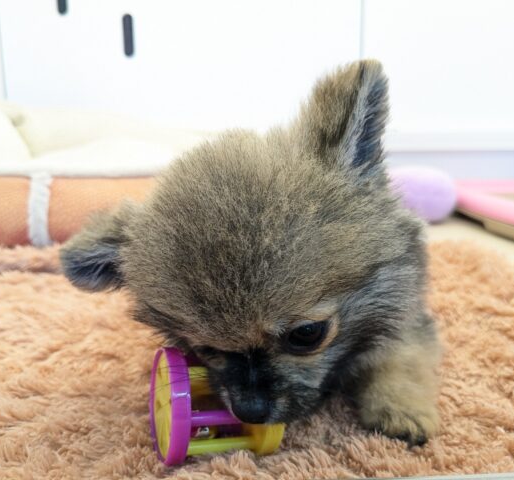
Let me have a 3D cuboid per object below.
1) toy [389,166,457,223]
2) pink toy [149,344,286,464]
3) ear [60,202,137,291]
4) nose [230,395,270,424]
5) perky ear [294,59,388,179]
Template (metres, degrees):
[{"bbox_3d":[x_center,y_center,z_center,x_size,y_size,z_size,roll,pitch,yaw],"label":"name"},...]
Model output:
[{"bbox_3d":[0.278,-0.077,0.850,0.108,0.088,0.095,1,12,0],"label":"toy"},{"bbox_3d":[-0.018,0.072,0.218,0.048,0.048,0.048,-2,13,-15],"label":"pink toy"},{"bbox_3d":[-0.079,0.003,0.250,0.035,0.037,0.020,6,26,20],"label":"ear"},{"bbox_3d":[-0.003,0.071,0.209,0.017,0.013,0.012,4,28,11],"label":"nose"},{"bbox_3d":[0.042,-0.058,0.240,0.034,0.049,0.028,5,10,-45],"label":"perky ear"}]

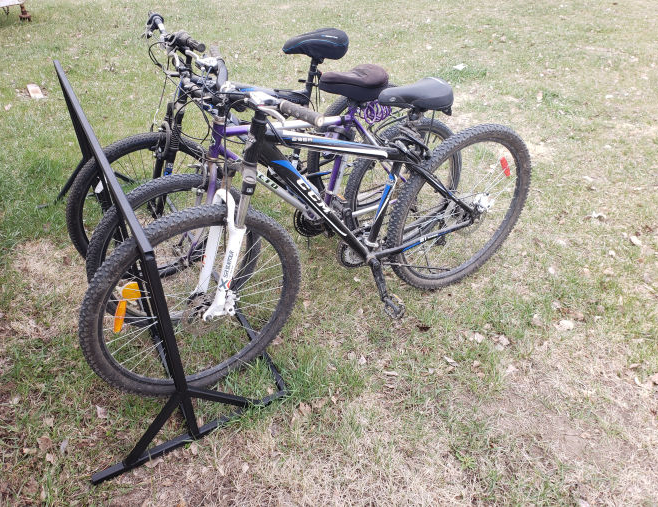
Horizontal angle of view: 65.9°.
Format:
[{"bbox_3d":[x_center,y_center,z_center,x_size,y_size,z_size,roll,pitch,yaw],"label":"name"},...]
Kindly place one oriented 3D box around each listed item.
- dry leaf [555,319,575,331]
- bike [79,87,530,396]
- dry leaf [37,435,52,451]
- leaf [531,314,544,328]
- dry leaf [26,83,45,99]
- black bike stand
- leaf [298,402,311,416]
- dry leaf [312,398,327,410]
[{"bbox_3d":[0.957,0.289,2.054,0.075,0.020,0.060,21,42,26],"label":"dry leaf"},{"bbox_3d":[0.071,-0.128,1.763,1.830,1.060,0.640,-19,41,-24],"label":"bike"},{"bbox_3d":[-0.922,0.612,1.645,0.048,0.020,0.058,-31,46,-34],"label":"dry leaf"},{"bbox_3d":[0.851,0.277,2.071,0.050,0.020,0.065,18,41,23],"label":"leaf"},{"bbox_3d":[-2.508,-1.391,4.346,0.130,0.040,0.280,-19,41,-23],"label":"dry leaf"},{"bbox_3d":[-0.891,-0.177,2.094,0.650,0.760,1.884,-19,40,-23],"label":"black bike stand"},{"bbox_3d":[-0.084,0.534,1.739,0.048,0.020,0.055,-3,37,-4],"label":"leaf"},{"bbox_3d":[-0.033,0.522,1.755,0.055,0.020,0.050,-2,37,-2],"label":"dry leaf"}]

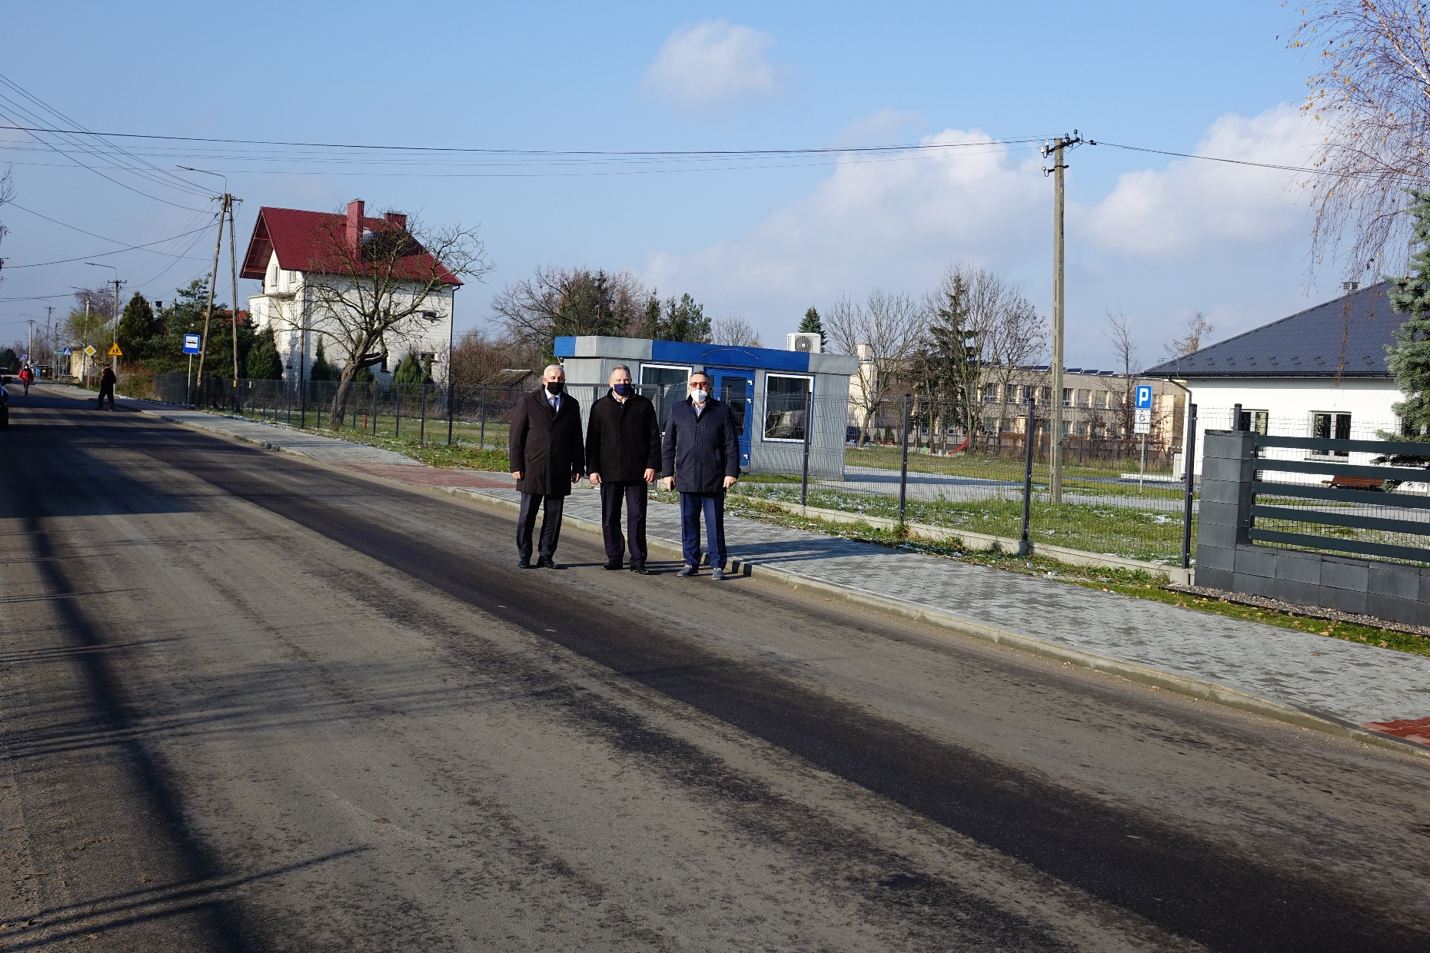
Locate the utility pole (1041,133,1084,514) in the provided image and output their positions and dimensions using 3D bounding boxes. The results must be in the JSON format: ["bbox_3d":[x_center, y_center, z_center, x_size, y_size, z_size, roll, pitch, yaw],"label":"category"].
[{"bbox_3d":[6.530,-3.017,30.000,0.350,7.100,1.300,-2,3,-25],"label":"utility pole"}]

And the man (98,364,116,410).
[{"bbox_3d":[-23.145,-3.374,60.500,0.650,1.740,0.550,3,3,9],"label":"man"}]

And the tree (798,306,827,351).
[{"bbox_3d":[5.639,-6.098,94.810,3.200,8.060,3.200,3,3,0],"label":"tree"}]

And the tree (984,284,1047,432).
[{"bbox_3d":[16.178,-5.866,86.000,3.600,9.200,3.600,3,3,0],"label":"tree"}]

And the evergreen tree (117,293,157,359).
[{"bbox_3d":[-39.355,-8.915,107.802,2.900,7.023,2.900,3,3,0],"label":"evergreen tree"}]

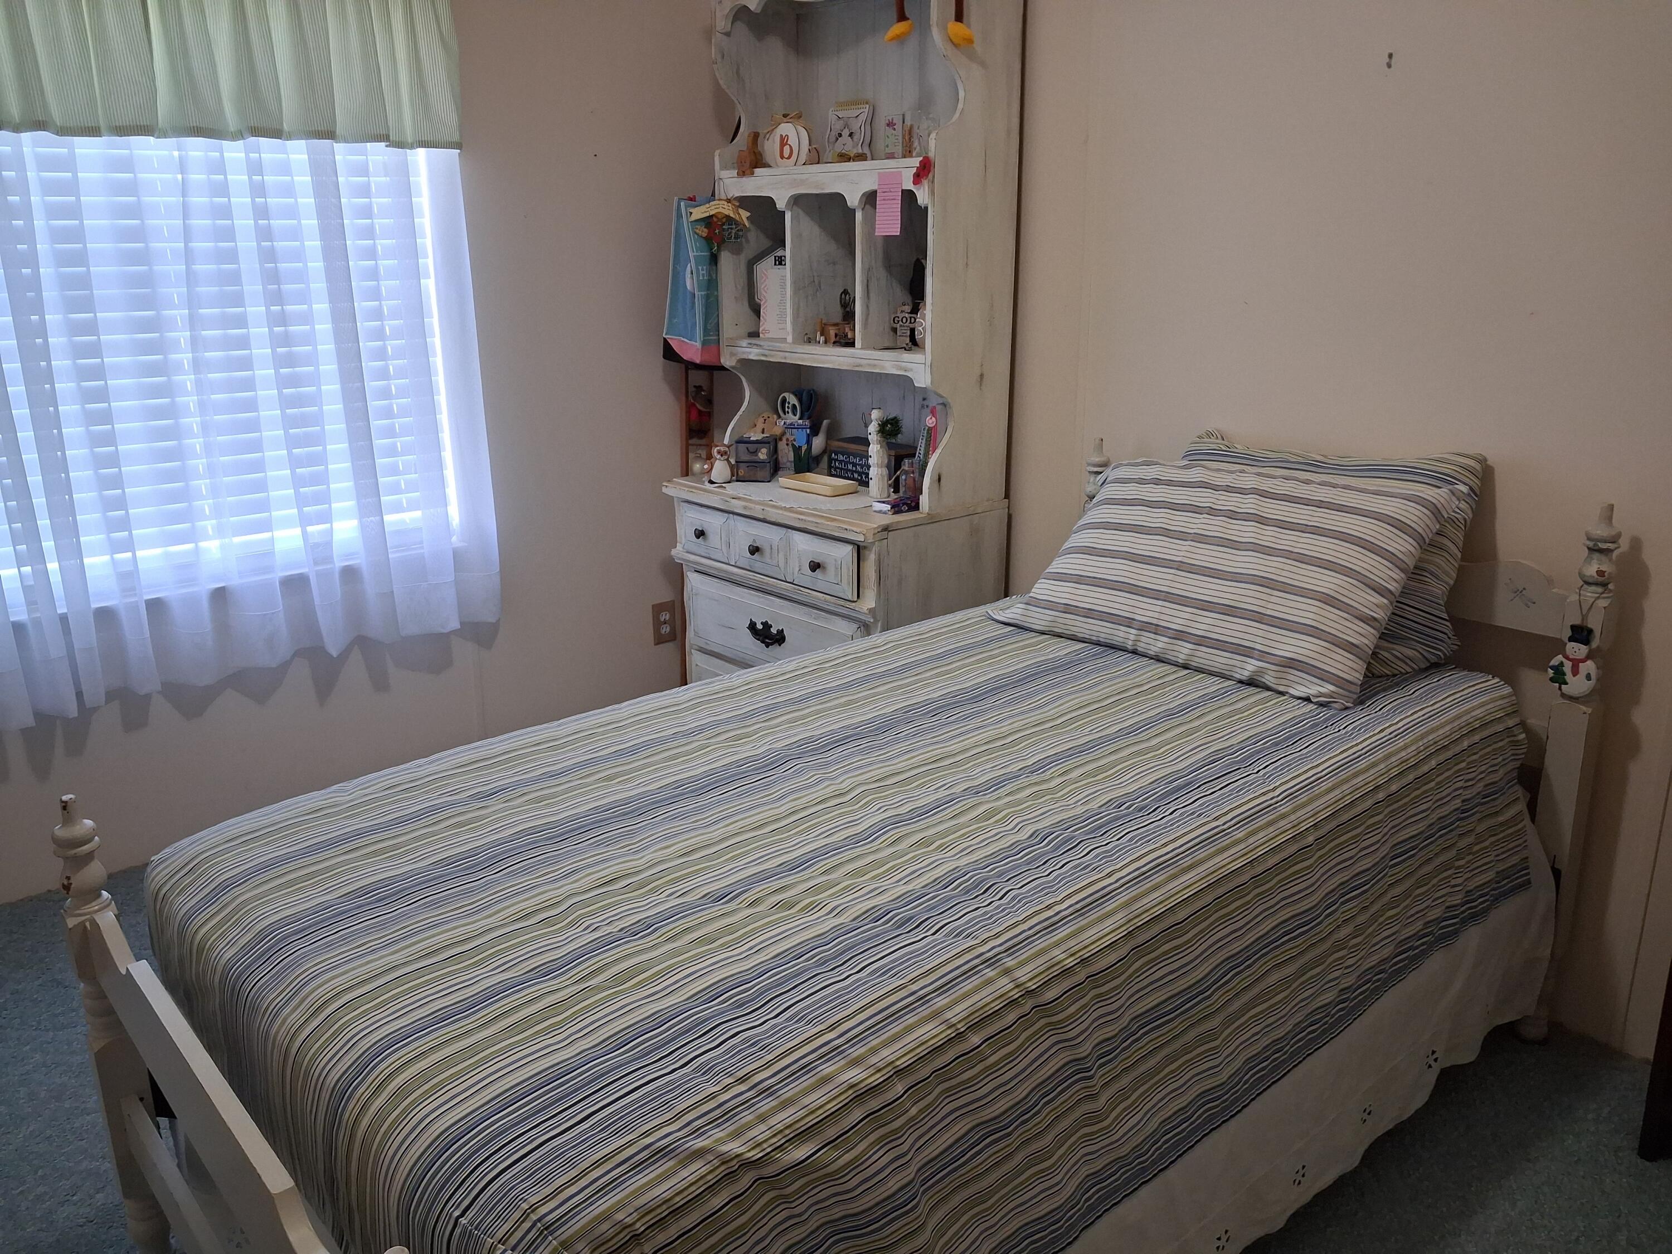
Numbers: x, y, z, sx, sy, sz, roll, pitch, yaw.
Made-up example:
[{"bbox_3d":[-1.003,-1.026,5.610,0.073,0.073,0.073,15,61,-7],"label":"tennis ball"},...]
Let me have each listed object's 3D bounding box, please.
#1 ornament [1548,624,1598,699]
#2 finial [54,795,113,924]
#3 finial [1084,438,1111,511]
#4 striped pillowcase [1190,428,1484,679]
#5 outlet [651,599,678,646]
[{"bbox_3d":[1.176,0.054,2.072,0.017,0.119,0.073,-14,21,-38],"label":"ornament"},{"bbox_3d":[-0.943,0.283,1.623,0.060,0.156,0.060,-14,21,-38],"label":"finial"},{"bbox_3d":[0.558,-0.324,2.787,0.060,0.156,0.060,0,16,0],"label":"finial"},{"bbox_3d":[0.837,-0.156,2.394,0.160,0.390,0.630,12,4,-43],"label":"striped pillowcase"},{"bbox_3d":[-0.496,-0.010,3.807,0.078,0.123,0.008,-14,21,-38],"label":"outlet"}]

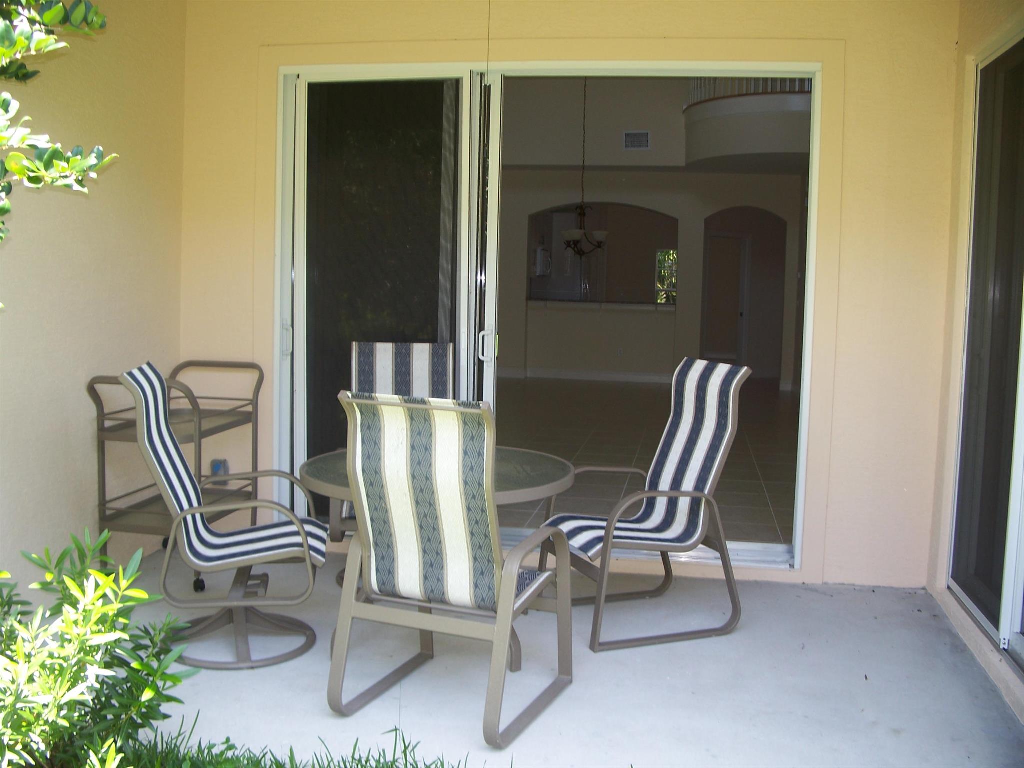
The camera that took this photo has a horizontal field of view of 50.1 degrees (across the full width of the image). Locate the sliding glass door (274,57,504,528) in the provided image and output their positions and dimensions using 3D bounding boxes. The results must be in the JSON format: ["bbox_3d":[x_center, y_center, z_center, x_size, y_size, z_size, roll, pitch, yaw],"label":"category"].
[{"bbox_3d":[-0.650,-0.400,5.620,1.152,2.427,0.140,2,5,9],"label":"sliding glass door"}]

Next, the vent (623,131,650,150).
[{"bbox_3d":[1.647,-3.205,14.401,0.350,0.250,0.030,2,5,9],"label":"vent"}]

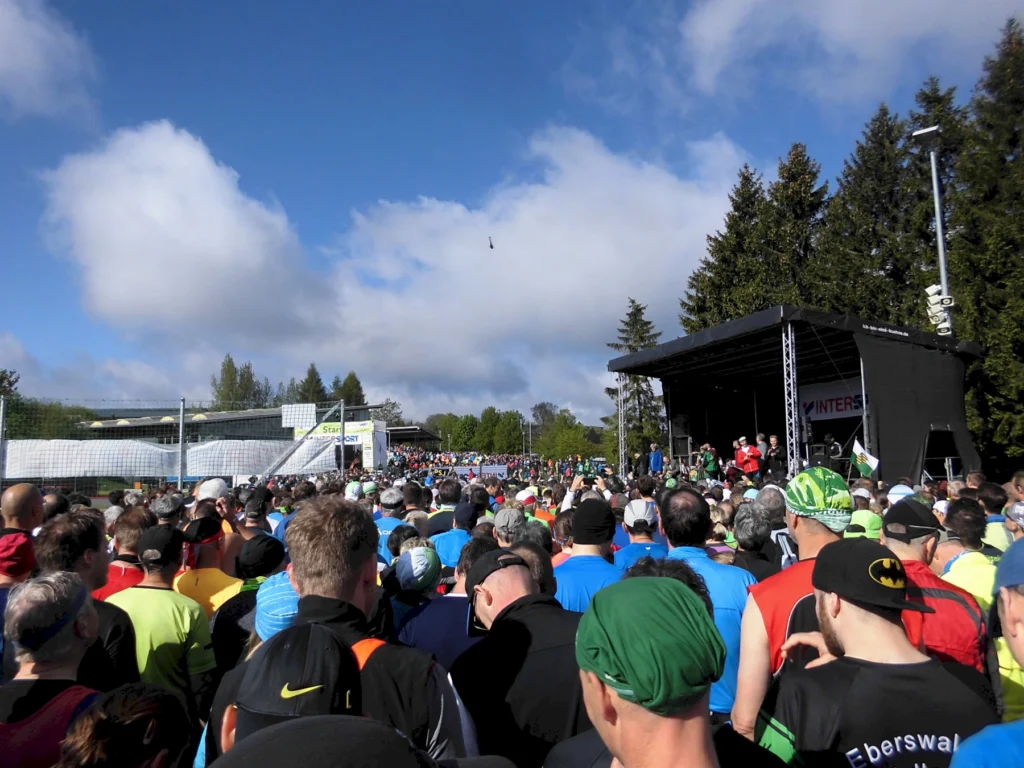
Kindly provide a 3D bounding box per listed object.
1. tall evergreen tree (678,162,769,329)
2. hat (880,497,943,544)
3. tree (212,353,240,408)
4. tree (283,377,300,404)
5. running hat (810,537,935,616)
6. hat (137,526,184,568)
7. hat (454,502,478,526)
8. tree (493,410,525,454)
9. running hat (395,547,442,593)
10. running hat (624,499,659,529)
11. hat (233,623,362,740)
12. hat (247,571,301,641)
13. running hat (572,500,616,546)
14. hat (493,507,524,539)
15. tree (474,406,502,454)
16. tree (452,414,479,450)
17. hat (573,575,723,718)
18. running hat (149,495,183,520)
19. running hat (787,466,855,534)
[{"bbox_3d":[12.395,-2.732,39.815,7.600,17.950,7.600,-1,-6,0],"label":"tall evergreen tree"},{"bbox_3d":[1.508,0.512,2.871,0.260,0.155,0.180,4,-8,-38],"label":"hat"},{"bbox_3d":[-37.251,4.662,100.000,4.200,17.179,4.200,-1,-6,0],"label":"tree"},{"bbox_3d":[-27.335,5.651,94.956,3.200,12.737,3.200,-1,-6,0],"label":"tree"},{"bbox_3d":[0.797,0.428,1.702,0.180,0.165,0.275,2,4,-23],"label":"running hat"},{"bbox_3d":[-1.458,0.672,3.235,0.180,0.155,0.260,-1,-6,0],"label":"hat"},{"bbox_3d":[-0.341,0.975,5.735,0.180,0.155,0.260,0,-6,-6],"label":"hat"},{"bbox_3d":[-0.523,8.206,115.000,4.600,8.509,4.600,-1,-6,0],"label":"tree"},{"bbox_3d":[-0.387,0.772,3.200,0.190,0.180,0.230,0,-6,-5],"label":"running hat"},{"bbox_3d":[0.737,0.736,4.384,0.180,0.155,0.260,-2,-7,12],"label":"running hat"},{"bbox_3d":[-0.320,0.444,1.157,0.190,0.160,0.265,1,-7,-15],"label":"hat"},{"bbox_3d":[-0.671,0.657,2.250,0.190,0.200,0.230,-1,-6,5],"label":"hat"},{"bbox_3d":[0.360,0.596,3.356,0.190,0.200,0.225,-2,-6,9],"label":"running hat"},{"bbox_3d":[-0.021,0.810,4.500,0.178,0.140,0.255,1,-7,-15],"label":"hat"},{"bbox_3d":[-3.616,8.018,114.788,4.500,9.341,4.500,-1,-6,0],"label":"tree"},{"bbox_3d":[-6.953,8.432,115.000,3.900,8.061,3.900,-1,-6,0],"label":"tree"},{"bbox_3d":[0.191,0.351,1.060,0.185,0.160,0.235,4,-8,-38],"label":"hat"},{"bbox_3d":[-2.083,0.747,4.650,0.180,0.140,0.240,-1,-7,4],"label":"running hat"},{"bbox_3d":[0.913,0.343,2.306,0.185,0.180,0.235,1,0,-15],"label":"running hat"}]

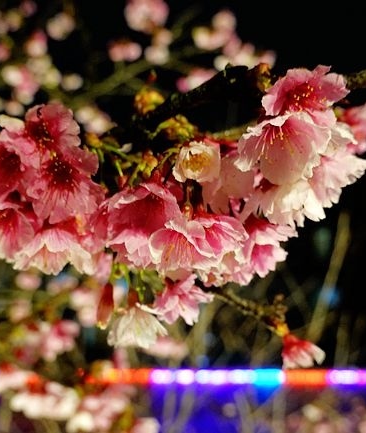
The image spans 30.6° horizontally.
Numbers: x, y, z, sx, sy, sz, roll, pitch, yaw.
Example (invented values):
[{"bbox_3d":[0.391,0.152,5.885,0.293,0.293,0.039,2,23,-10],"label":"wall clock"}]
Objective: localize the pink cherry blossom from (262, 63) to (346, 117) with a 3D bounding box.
[{"bbox_3d":[0.050,-0.053,0.295,0.036,0.029,0.019,2,8,-15],"label":"pink cherry blossom"}]

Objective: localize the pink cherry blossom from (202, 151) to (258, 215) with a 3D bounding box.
[{"bbox_3d":[0.024,-0.019,0.312,0.030,0.022,0.030,-2,-29,17],"label":"pink cherry blossom"}]

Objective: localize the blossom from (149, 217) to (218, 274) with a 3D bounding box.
[{"bbox_3d":[0.000,0.008,0.290,0.030,0.030,0.018,0,37,0],"label":"blossom"}]

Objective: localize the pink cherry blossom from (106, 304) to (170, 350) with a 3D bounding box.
[{"bbox_3d":[-0.021,0.048,0.305,0.028,0.018,0.028,0,-22,0],"label":"pink cherry blossom"}]

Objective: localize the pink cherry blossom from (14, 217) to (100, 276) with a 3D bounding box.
[{"bbox_3d":[-0.056,0.010,0.297,0.035,0.018,0.035,1,-37,-6],"label":"pink cherry blossom"}]

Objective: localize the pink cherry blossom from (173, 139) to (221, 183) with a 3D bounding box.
[{"bbox_3d":[0.007,-0.026,0.305,0.021,0.021,0.012,-1,6,6],"label":"pink cherry blossom"}]

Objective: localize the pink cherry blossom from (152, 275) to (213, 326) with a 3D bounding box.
[{"bbox_3d":[-0.003,0.035,0.308,0.029,0.016,0.029,6,-48,-35],"label":"pink cherry blossom"}]

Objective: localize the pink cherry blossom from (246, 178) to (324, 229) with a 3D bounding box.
[{"bbox_3d":[0.042,-0.011,0.305,0.037,0.017,0.037,8,-46,-45],"label":"pink cherry blossom"}]

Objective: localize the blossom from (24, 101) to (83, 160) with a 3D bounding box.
[{"bbox_3d":[-0.058,-0.037,0.297,0.027,0.027,0.016,1,6,-9],"label":"blossom"}]

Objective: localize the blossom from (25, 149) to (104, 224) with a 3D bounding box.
[{"bbox_3d":[-0.050,-0.015,0.287,0.033,0.033,0.020,0,14,-3],"label":"blossom"}]

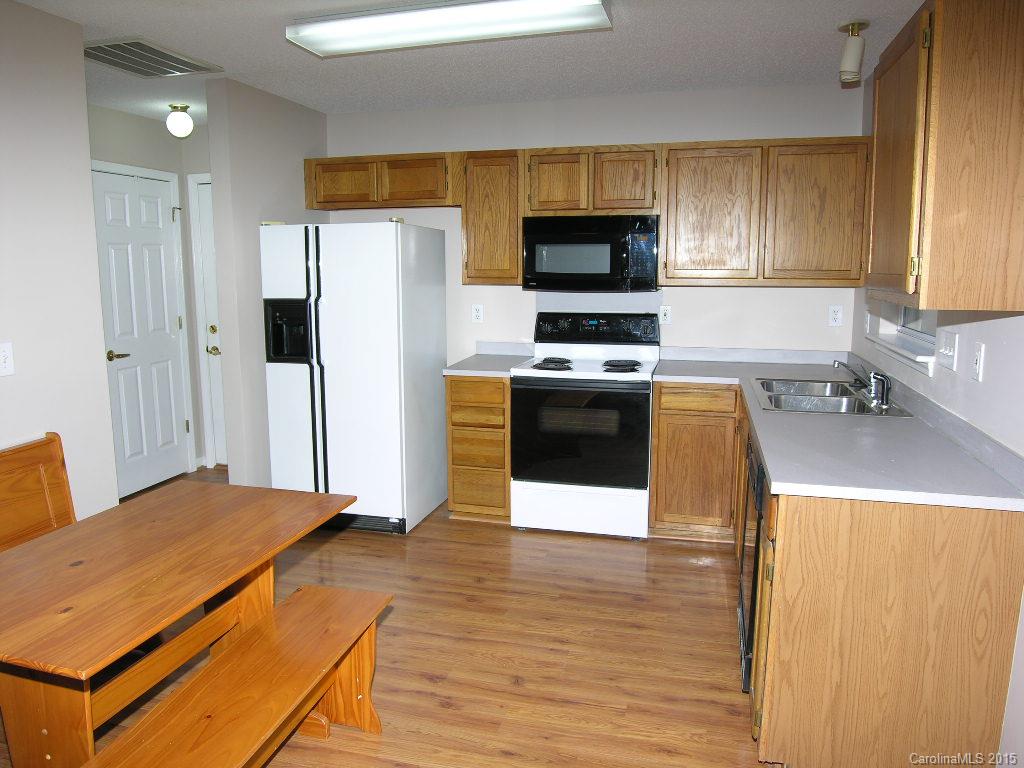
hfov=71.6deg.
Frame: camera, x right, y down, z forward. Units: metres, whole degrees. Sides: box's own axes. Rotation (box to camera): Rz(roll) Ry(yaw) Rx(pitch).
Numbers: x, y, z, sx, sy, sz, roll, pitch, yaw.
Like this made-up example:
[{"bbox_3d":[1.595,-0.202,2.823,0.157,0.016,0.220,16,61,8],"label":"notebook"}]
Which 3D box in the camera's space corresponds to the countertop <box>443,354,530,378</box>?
[{"bbox_3d":[-0.113,-0.114,4.245,0.397,0.040,0.634,3,9,15],"label":"countertop"}]

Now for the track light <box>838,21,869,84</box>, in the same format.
[{"bbox_3d":[1.394,-1.350,2.914,0.124,0.235,0.124,3,9,15],"label":"track light"}]

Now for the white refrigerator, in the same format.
[{"bbox_3d":[-0.900,-0.069,4.245,0.831,1.696,0.690,3,9,15],"label":"white refrigerator"}]

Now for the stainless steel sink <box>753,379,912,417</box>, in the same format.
[{"bbox_3d":[1.356,0.130,3.143,0.540,0.170,0.855,3,9,15],"label":"stainless steel sink"}]

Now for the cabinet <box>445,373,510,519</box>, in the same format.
[{"bbox_3d":[-0.111,0.337,4.324,0.395,0.874,0.622,3,9,15],"label":"cabinet"}]

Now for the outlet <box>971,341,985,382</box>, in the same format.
[{"bbox_3d":[1.394,-0.061,2.128,0.010,0.115,0.073,3,9,15],"label":"outlet"}]

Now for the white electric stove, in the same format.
[{"bbox_3d":[0.438,0.208,4.115,0.761,1.196,0.675,3,9,15],"label":"white electric stove"}]

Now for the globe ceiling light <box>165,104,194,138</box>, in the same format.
[{"bbox_3d":[-2.037,-1.613,4.368,0.156,0.190,0.156,3,9,15],"label":"globe ceiling light"}]

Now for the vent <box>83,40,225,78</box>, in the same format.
[{"bbox_3d":[-1.751,-1.547,3.396,0.485,0.020,0.545,3,9,15],"label":"vent"}]

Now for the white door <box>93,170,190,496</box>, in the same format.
[{"bbox_3d":[-2.466,-0.325,4.714,0.042,2.036,0.680,3,9,15],"label":"white door"}]

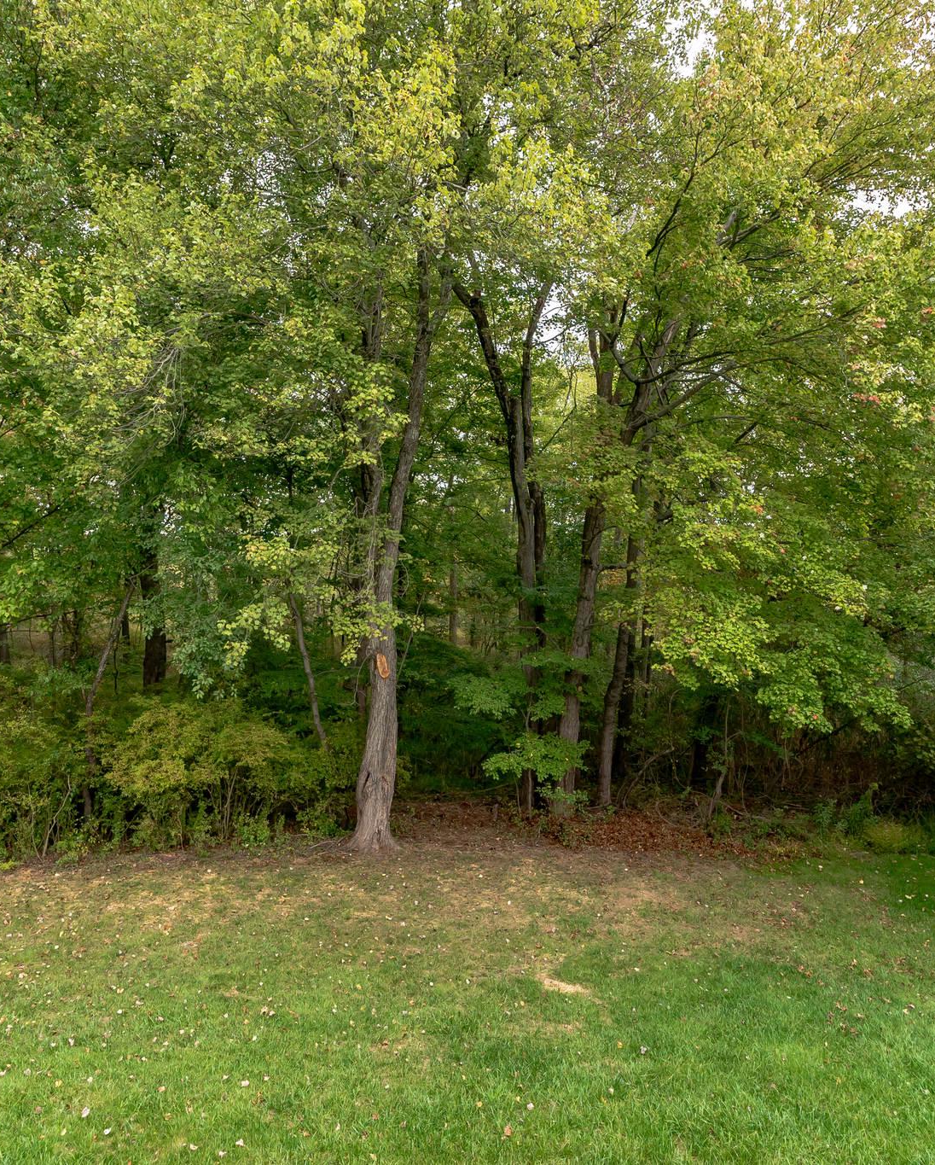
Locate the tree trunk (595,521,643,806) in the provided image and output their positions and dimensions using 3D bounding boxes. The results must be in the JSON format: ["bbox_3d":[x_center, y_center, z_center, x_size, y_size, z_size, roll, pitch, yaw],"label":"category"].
[{"bbox_3d":[2.772,1.473,14.200,0.874,5.194,0.600,0,0,0],"label":"tree trunk"}]

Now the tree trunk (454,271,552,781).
[{"bbox_3d":[0.658,-0.734,14.400,1.747,9.571,1.000,0,0,0],"label":"tree trunk"}]

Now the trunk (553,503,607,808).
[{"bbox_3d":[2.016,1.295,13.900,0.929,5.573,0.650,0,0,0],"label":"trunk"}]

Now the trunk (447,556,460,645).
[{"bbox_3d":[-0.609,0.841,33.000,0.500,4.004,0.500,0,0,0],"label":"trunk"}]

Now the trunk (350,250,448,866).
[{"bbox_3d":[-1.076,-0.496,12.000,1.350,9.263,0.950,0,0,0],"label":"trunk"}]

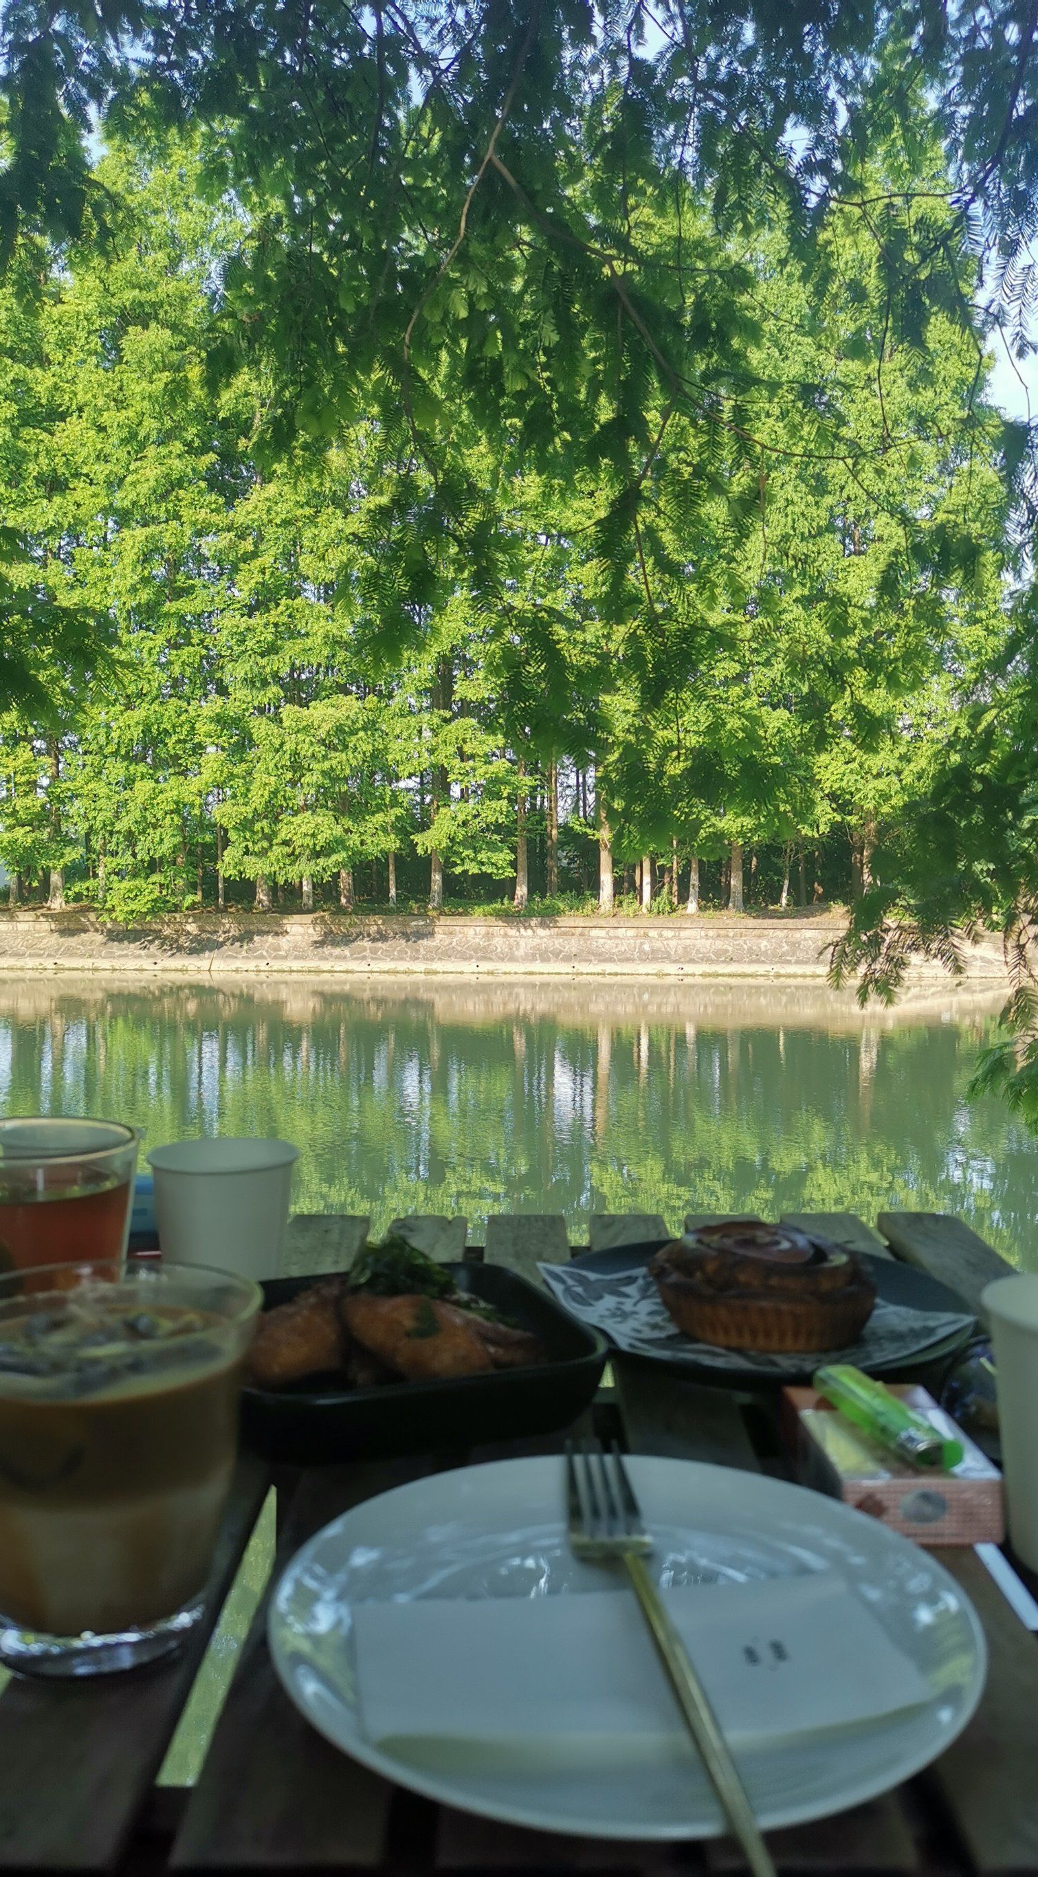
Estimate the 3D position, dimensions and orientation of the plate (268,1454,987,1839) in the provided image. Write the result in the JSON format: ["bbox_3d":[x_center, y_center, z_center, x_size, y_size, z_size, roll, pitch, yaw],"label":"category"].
[{"bbox_3d":[0.029,0.201,0.423,0.202,0.021,0.202,0,4,0],"label":"plate"}]

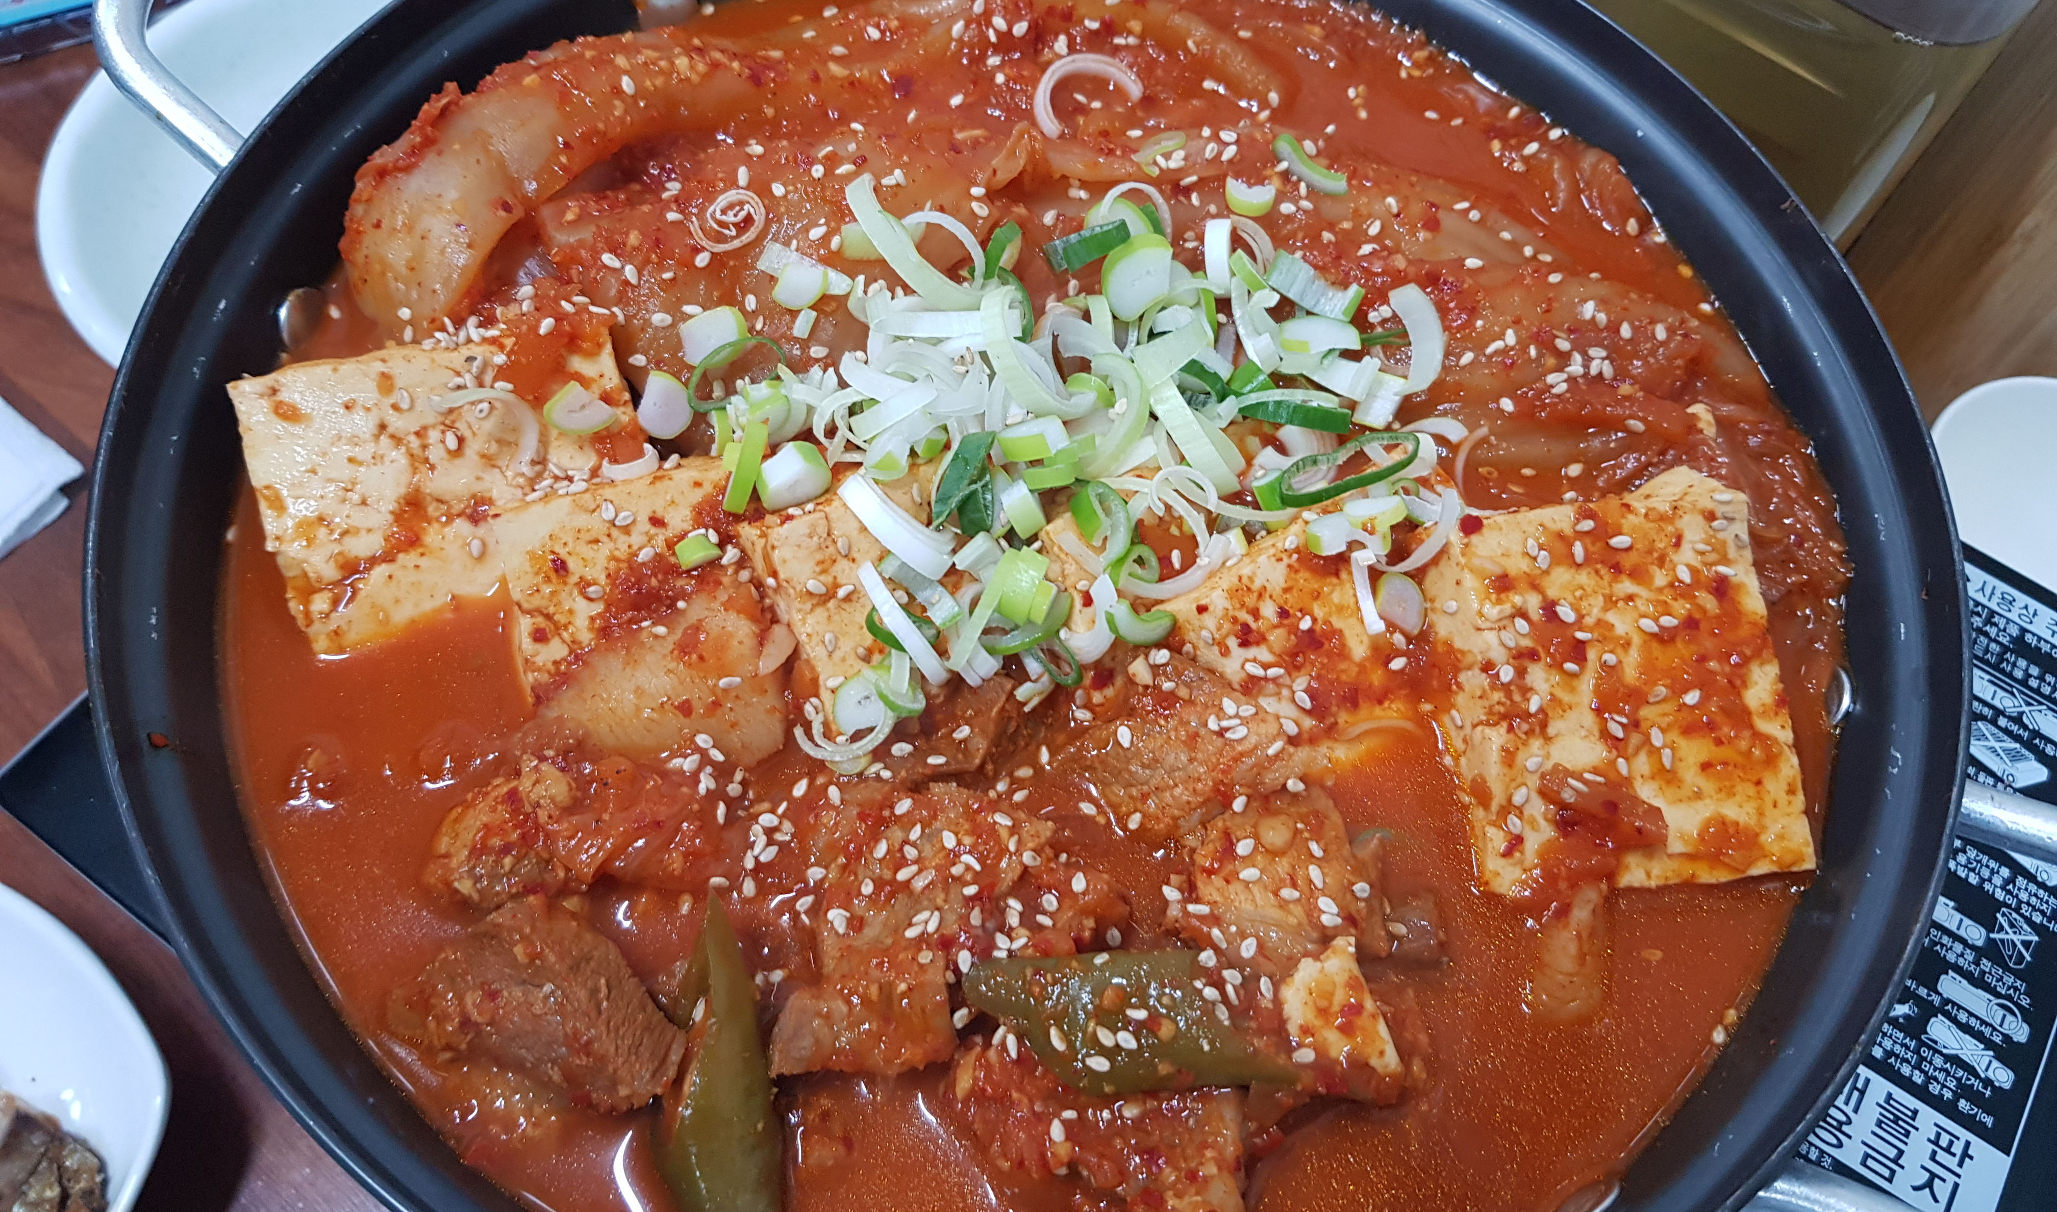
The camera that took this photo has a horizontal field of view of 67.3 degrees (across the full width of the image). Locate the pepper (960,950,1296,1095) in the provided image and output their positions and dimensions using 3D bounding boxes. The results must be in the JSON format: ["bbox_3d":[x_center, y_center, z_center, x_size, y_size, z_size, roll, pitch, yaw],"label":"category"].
[{"bbox_3d":[0.013,0.055,0.203,0.044,0.015,0.018,1,62,-4],"label":"pepper"}]

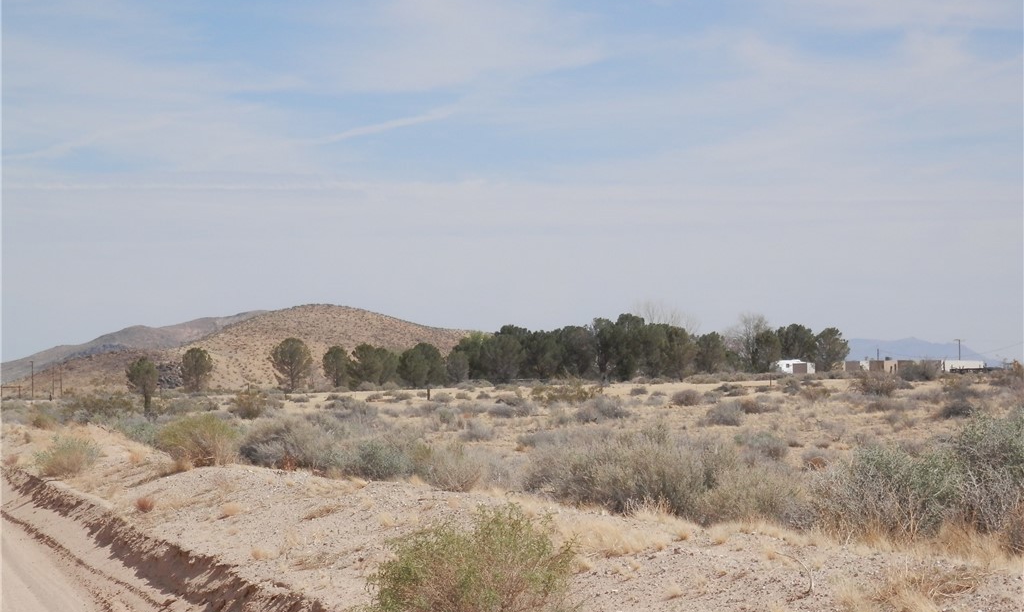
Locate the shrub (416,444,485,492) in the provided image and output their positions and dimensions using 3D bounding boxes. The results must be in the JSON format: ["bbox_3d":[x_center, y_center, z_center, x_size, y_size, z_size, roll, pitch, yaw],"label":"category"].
[{"bbox_3d":[-0.804,2.125,41.000,0.889,0.628,0.818,0,-1,0],"label":"shrub"}]

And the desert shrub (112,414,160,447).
[{"bbox_3d":[-7.753,2.622,65.000,1.057,0.746,0.973,0,-1,0],"label":"desert shrub"}]

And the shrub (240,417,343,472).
[{"bbox_3d":[-3.727,2.341,53.000,1.720,0.950,1.550,0,-1,0],"label":"shrub"}]

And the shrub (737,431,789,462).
[{"bbox_3d":[4.394,2.464,55.000,0.910,0.560,0.820,0,-1,0],"label":"shrub"}]

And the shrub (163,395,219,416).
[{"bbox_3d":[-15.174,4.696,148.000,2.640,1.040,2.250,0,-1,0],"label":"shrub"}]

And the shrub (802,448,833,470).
[{"bbox_3d":[4.871,2.456,50.000,0.542,0.367,0.499,0,-1,0],"label":"shrub"}]

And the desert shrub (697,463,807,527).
[{"bbox_3d":[2.421,1.906,31.700,1.110,0.650,1.000,0,-1,0],"label":"desert shrub"}]

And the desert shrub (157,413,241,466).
[{"bbox_3d":[-5.433,2.316,54.000,1.447,0.964,1.331,0,-1,0],"label":"desert shrub"}]

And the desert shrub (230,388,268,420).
[{"bbox_3d":[-9.376,3.518,112.000,1.357,1.143,1.249,0,-1,0],"label":"desert shrub"}]

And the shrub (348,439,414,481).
[{"bbox_3d":[-1.956,2.301,47.000,0.989,0.630,0.910,0,-1,0],"label":"shrub"}]

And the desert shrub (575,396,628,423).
[{"bbox_3d":[2.940,3.367,103.000,1.770,0.920,1.600,0,-1,0],"label":"desert shrub"}]

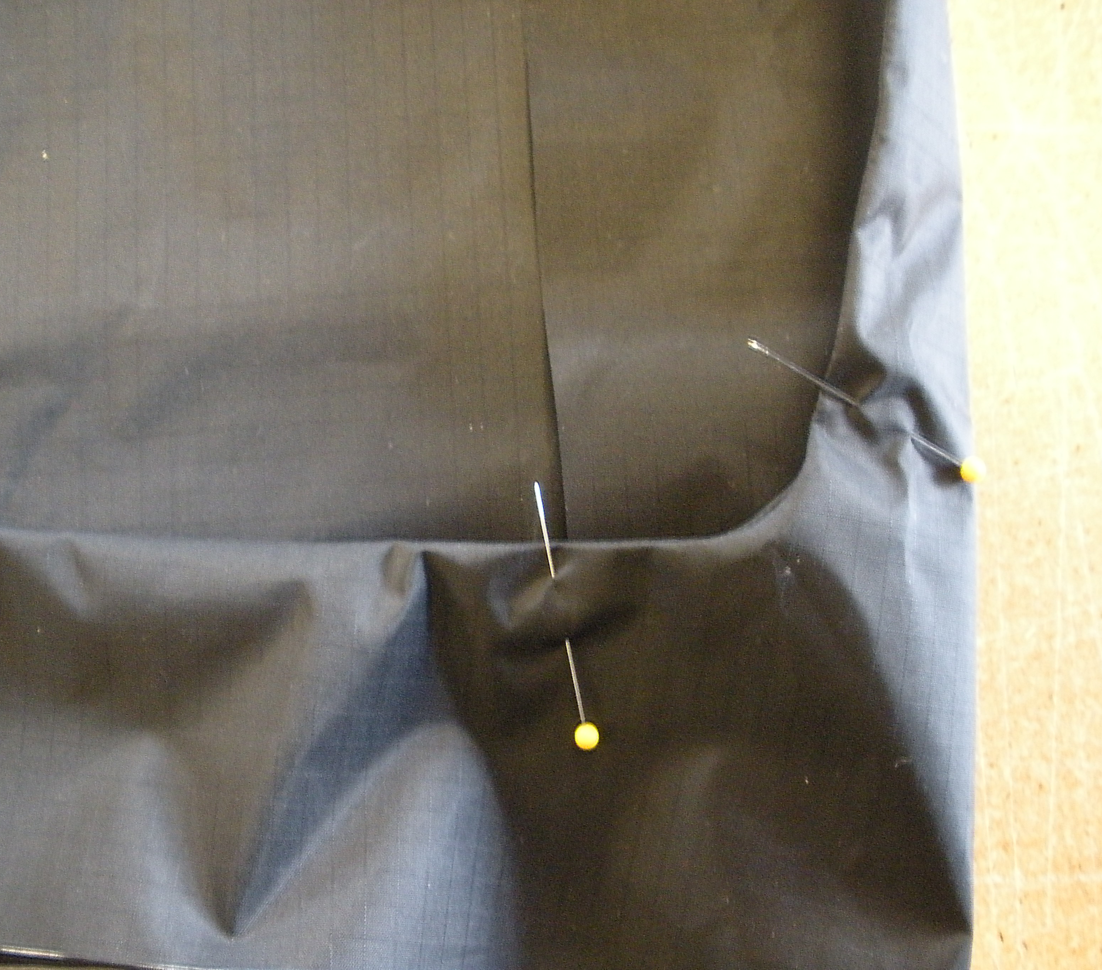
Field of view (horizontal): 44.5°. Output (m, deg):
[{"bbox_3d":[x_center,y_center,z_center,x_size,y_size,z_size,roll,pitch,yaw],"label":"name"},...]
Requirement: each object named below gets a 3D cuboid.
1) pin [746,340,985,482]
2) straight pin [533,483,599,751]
[{"bbox_3d":[0.053,-0.013,0.227,0.045,0.004,0.004,30,83,4],"label":"pin"},{"bbox_3d":[0.002,0.022,0.226,0.004,0.004,0.045,-11,82,-2],"label":"straight pin"}]

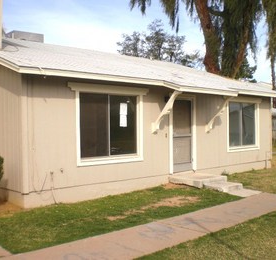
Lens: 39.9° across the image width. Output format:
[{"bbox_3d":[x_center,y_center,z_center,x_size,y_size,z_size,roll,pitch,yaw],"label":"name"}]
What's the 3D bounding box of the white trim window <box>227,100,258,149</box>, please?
[{"bbox_3d":[3.506,-0.140,12.546,1.866,1.603,0.120,-1,1,-42],"label":"white trim window"}]

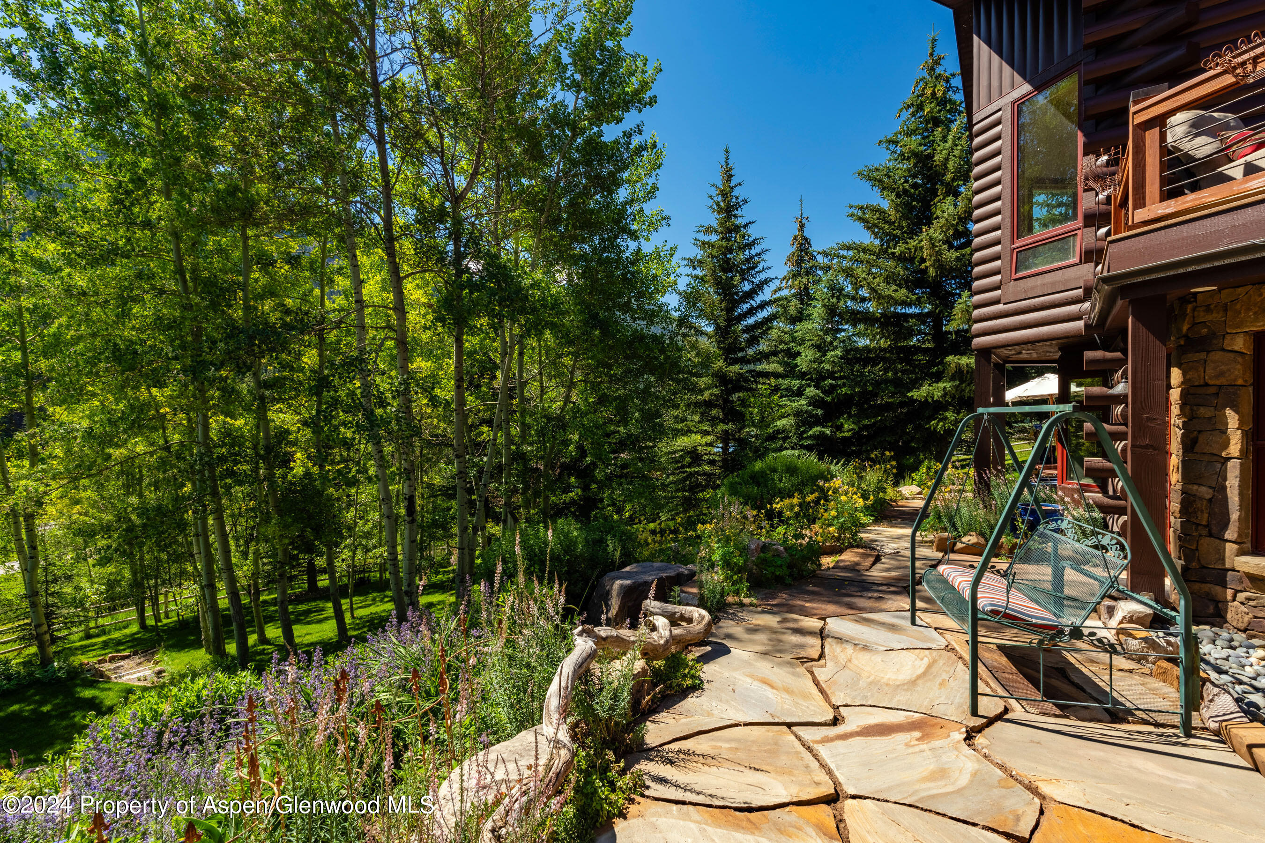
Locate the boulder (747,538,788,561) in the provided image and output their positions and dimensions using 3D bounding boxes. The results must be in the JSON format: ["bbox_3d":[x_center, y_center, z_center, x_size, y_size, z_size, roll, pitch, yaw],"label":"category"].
[{"bbox_3d":[1.470,1.420,6.500,0.450,0.310,0.370,0,0,0],"label":"boulder"}]

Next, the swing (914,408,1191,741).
[{"bbox_3d":[2.540,0.766,3.910,1.040,1.720,1.530,0,0,13],"label":"swing"}]

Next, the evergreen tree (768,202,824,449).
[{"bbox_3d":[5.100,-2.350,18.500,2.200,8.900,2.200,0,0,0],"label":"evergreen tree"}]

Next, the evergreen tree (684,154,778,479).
[{"bbox_3d":[2.380,-2.400,15.000,2.600,9.000,2.600,0,0,0],"label":"evergreen tree"}]

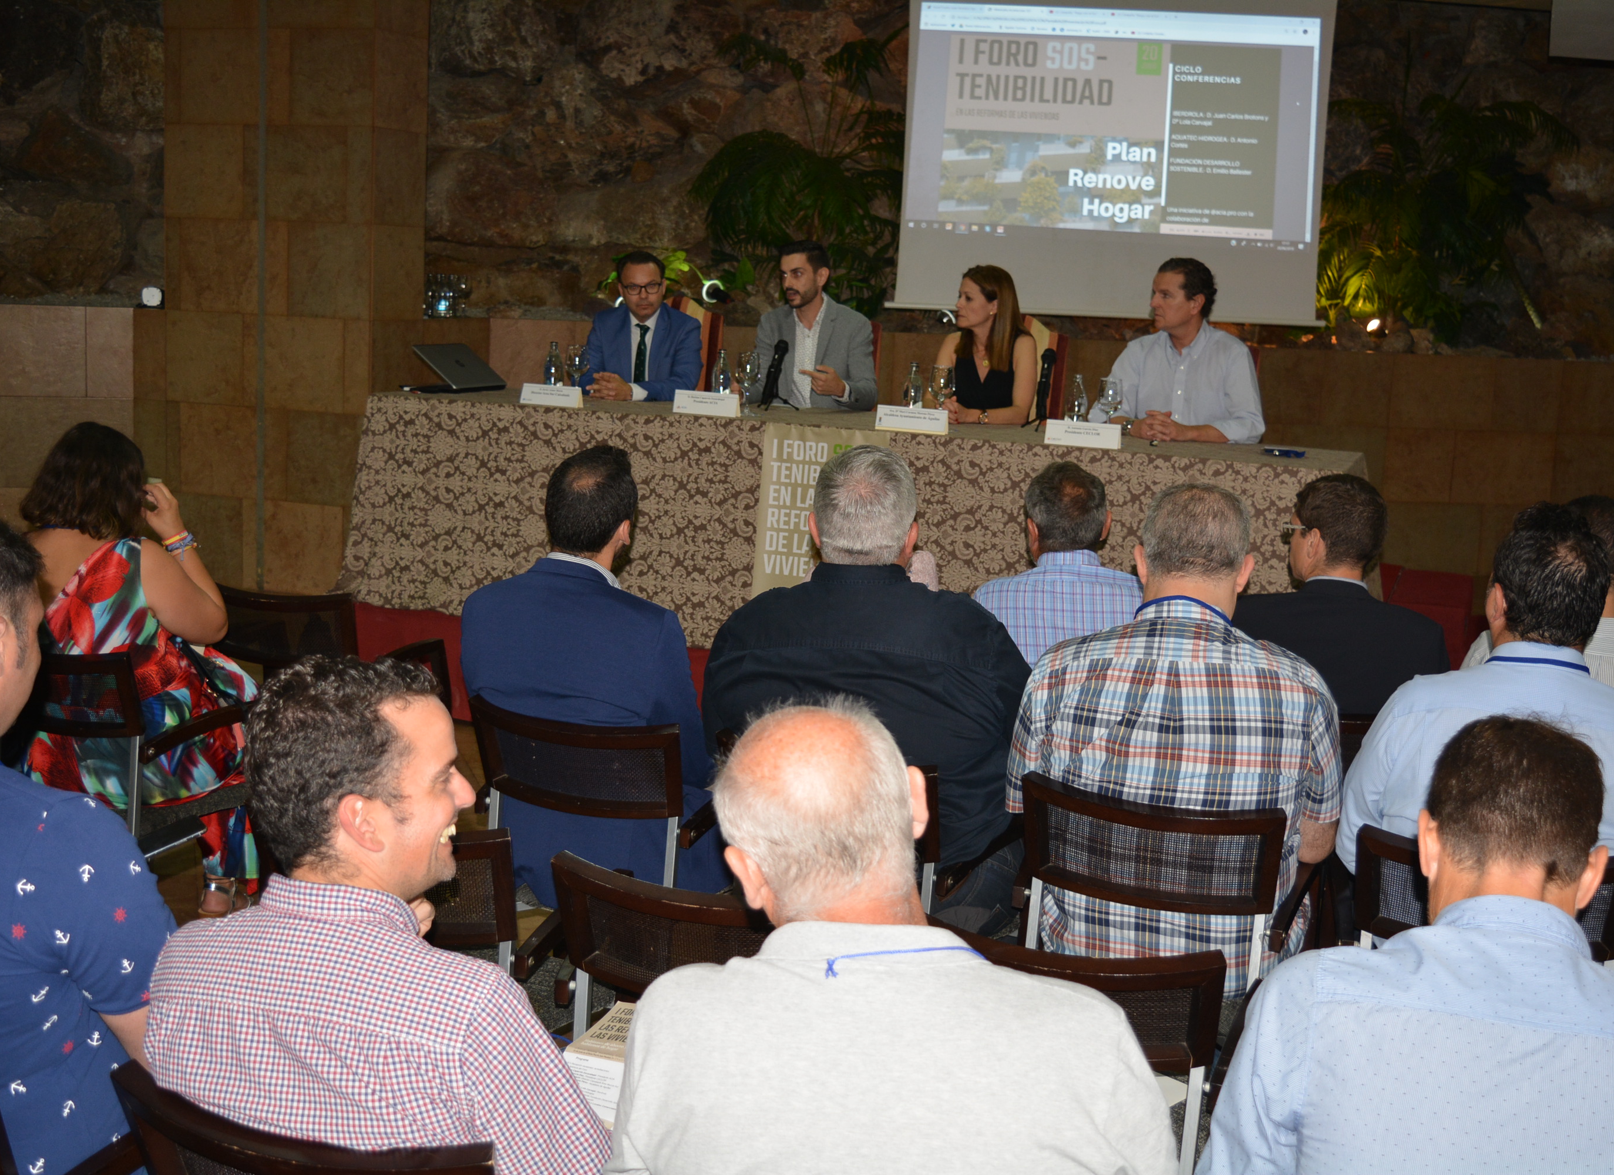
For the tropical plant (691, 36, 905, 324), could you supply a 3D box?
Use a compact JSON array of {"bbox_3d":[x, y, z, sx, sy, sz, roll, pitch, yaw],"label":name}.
[{"bbox_3d":[0.023,-1.936,9.259,1.200,1.369,1.000,2,9,0],"label":"tropical plant"}]

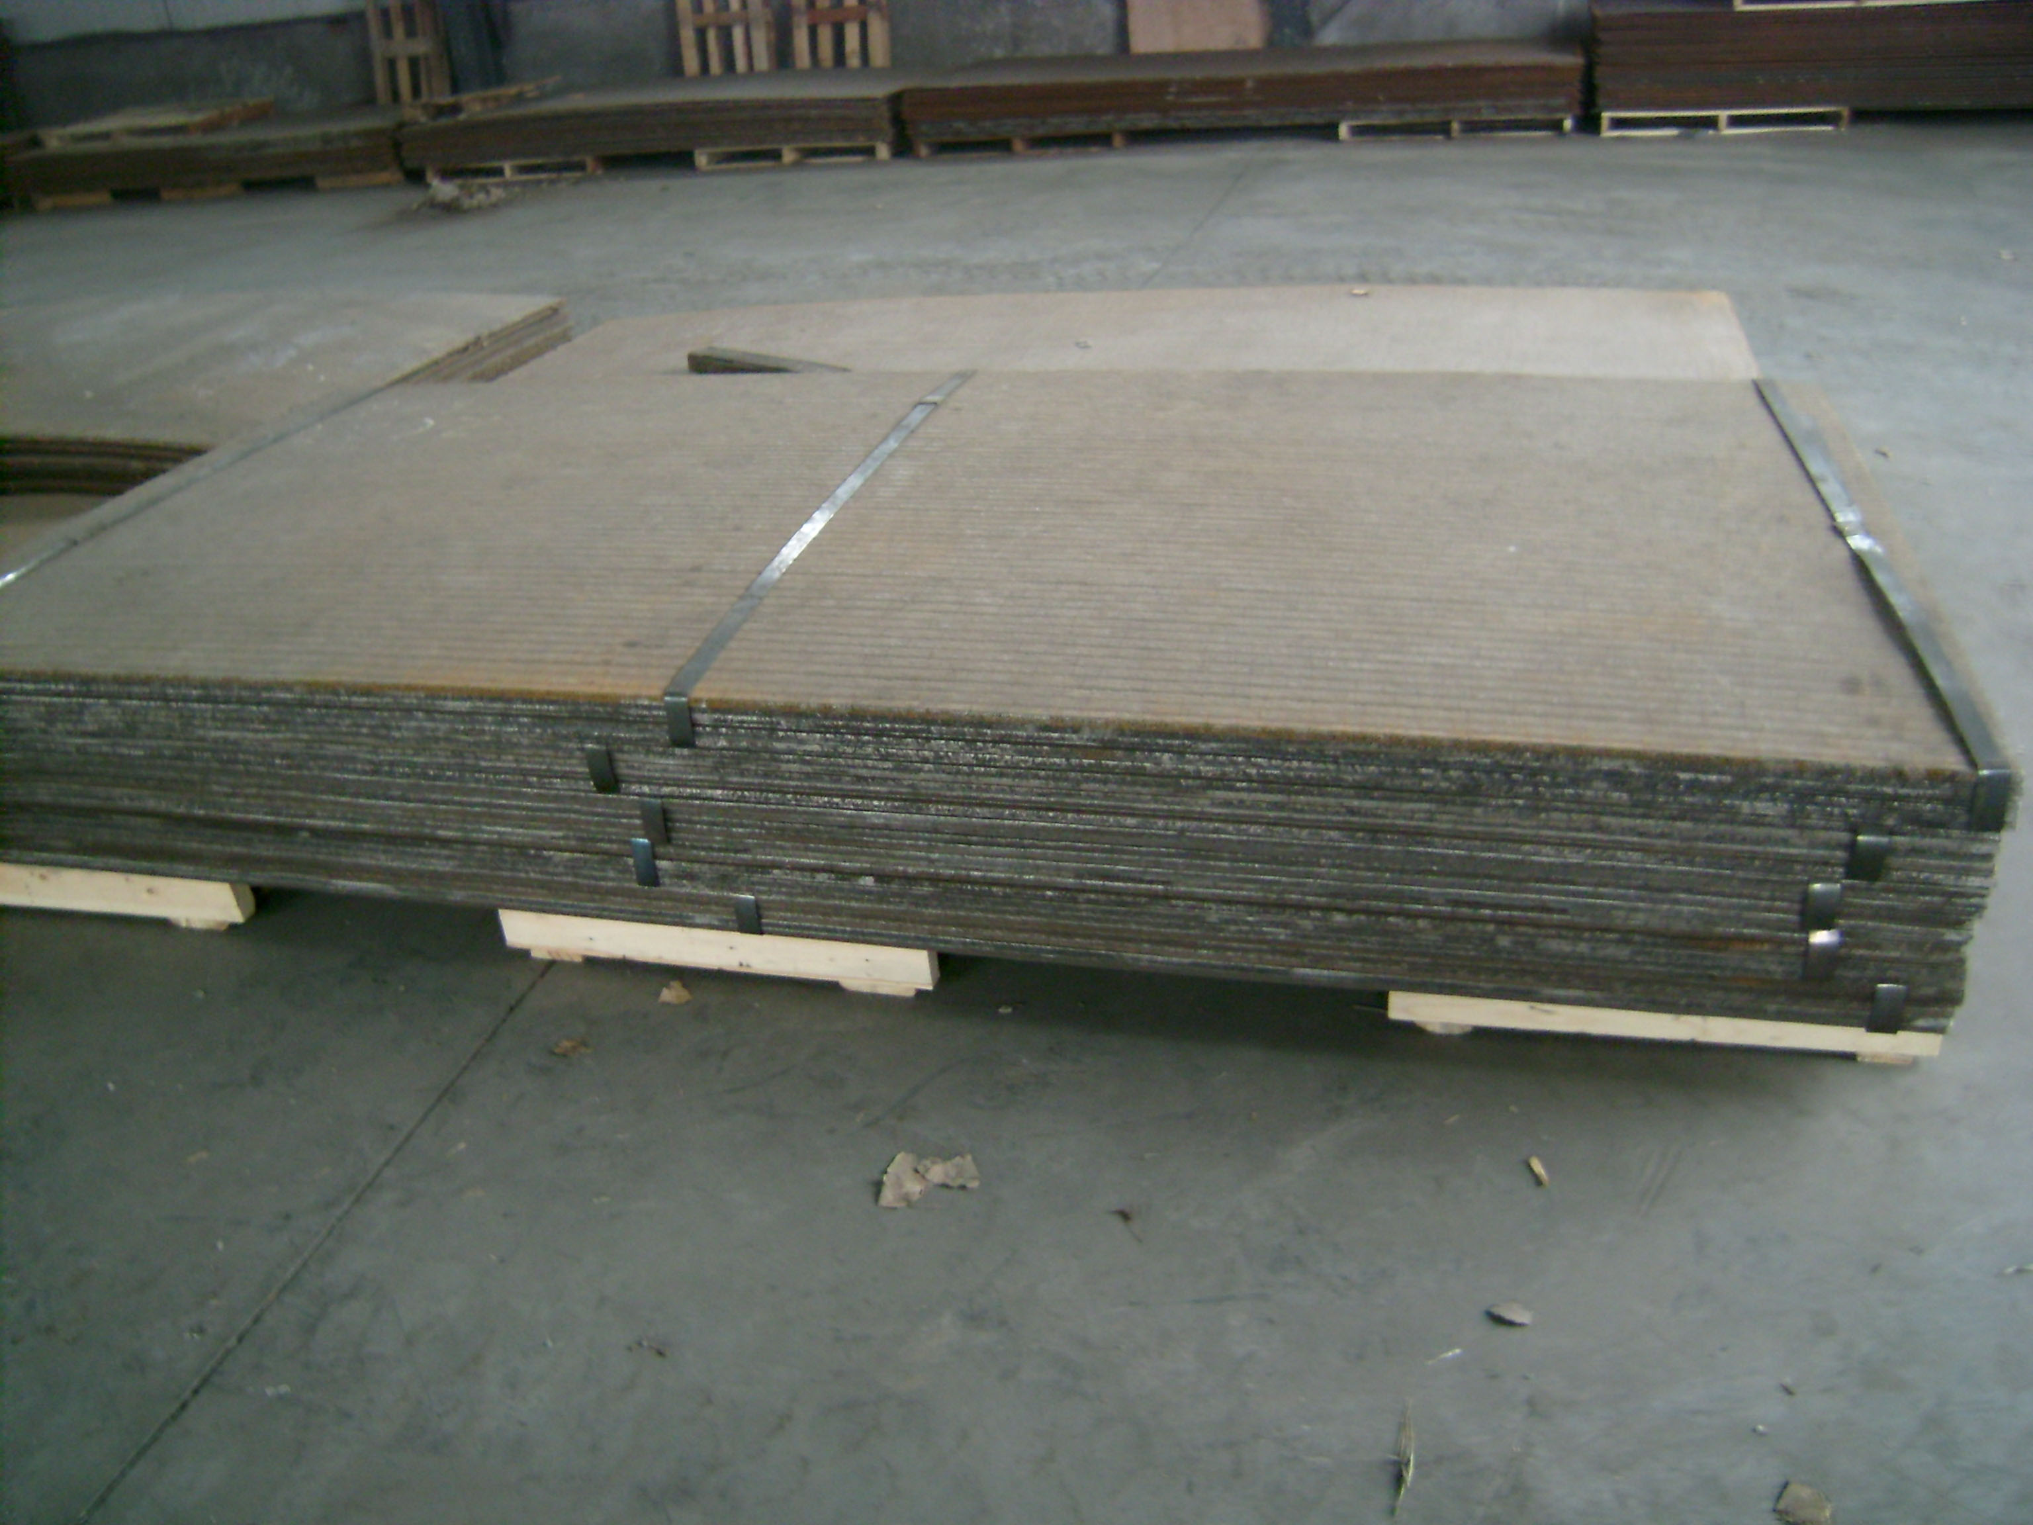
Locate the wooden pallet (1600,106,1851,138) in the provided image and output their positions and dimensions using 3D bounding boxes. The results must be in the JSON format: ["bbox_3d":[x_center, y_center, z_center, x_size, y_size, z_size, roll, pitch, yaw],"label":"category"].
[{"bbox_3d":[3.234,-3.059,7.608,1.007,0.110,1.050,4,31,16],"label":"wooden pallet"}]

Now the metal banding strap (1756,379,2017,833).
[{"bbox_3d":[1.210,-0.311,2.397,0.033,0.080,1.431,2,30,13],"label":"metal banding strap"}]

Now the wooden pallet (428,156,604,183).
[{"bbox_3d":[-2.594,-3.378,9.097,0.951,0.097,1.050,0,30,9],"label":"wooden pallet"}]

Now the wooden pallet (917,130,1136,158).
[{"bbox_3d":[0.127,-3.319,8.568,1.055,0.097,1.050,2,30,12],"label":"wooden pallet"}]

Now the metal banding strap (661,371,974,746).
[{"bbox_3d":[-0.280,-0.409,2.790,0.033,0.080,1.445,3,30,14],"label":"metal banding strap"}]

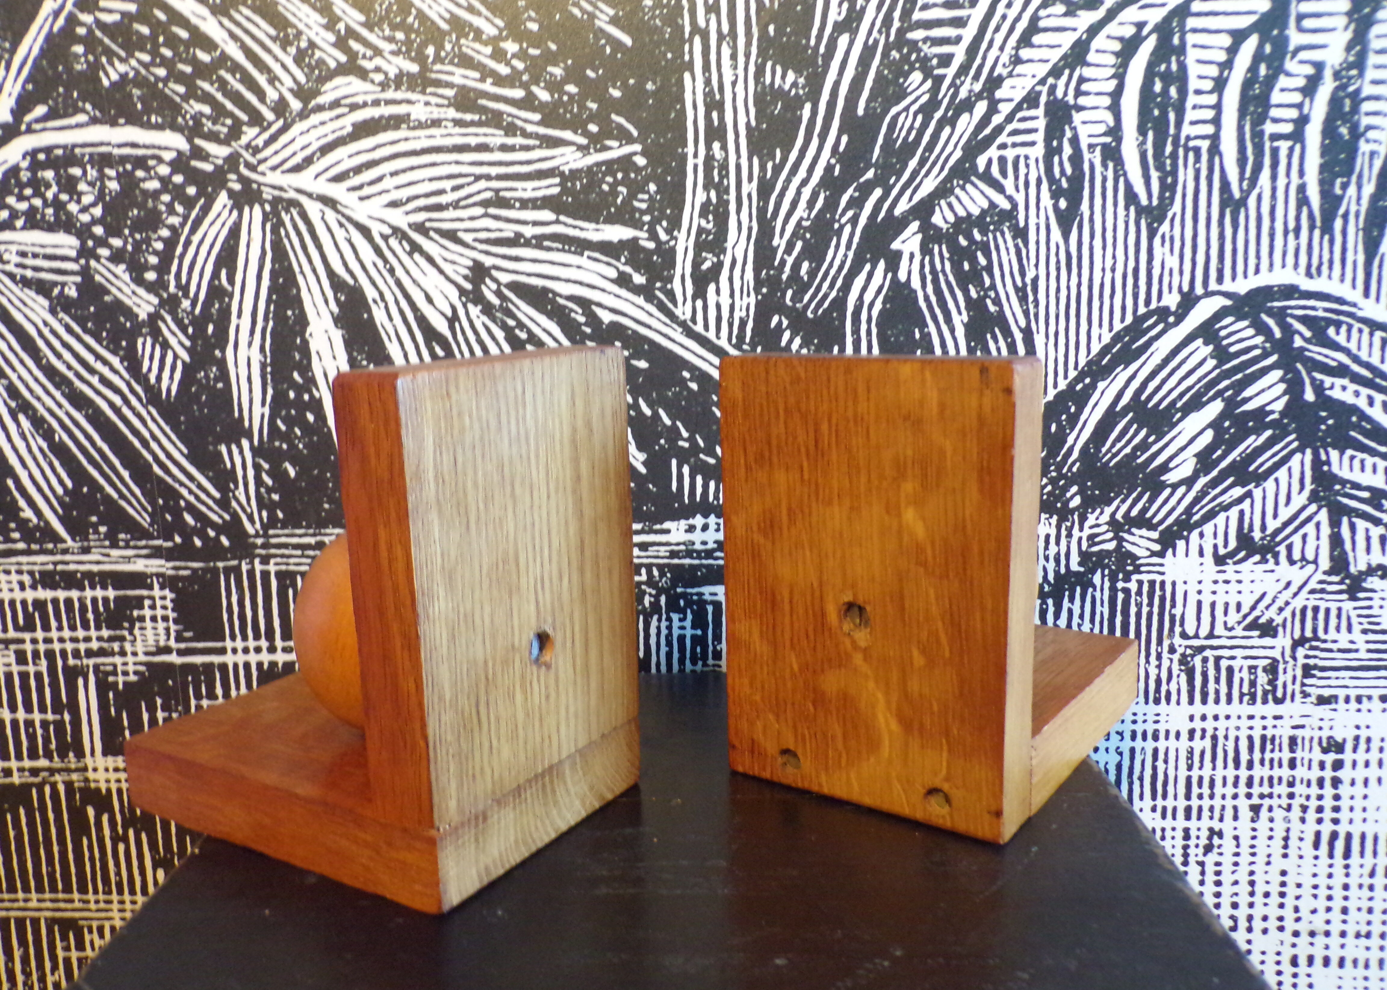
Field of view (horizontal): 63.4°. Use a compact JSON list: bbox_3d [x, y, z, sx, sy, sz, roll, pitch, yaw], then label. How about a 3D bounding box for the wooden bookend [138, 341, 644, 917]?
[{"bbox_3d":[-0.102,0.029,0.355,0.137,0.141,0.093,4,12,31],"label":"wooden bookend"}]

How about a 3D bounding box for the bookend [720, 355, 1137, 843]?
[{"bbox_3d":[0.089,0.018,0.392,0.095,0.138,0.139,5,12,36],"label":"bookend"}]

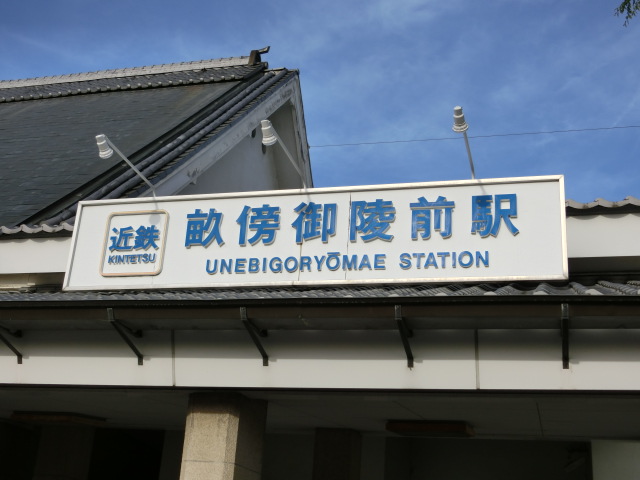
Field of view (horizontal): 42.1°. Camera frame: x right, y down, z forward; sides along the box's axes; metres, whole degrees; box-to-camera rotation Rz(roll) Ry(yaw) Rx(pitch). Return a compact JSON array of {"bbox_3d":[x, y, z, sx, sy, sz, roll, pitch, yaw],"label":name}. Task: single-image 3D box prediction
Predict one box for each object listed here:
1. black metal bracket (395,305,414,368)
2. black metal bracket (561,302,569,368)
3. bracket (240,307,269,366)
[{"bbox_3d":[0.491,0.563,4.788,0.037,0.265,0.457,-2,-20,16],"label":"black metal bracket"},{"bbox_3d":[1.341,0.533,4.539,0.037,0.265,0.457,-2,-20,16],"label":"black metal bracket"},{"bbox_3d":[-0.390,0.594,5.045,0.037,0.265,0.457,-2,-20,16],"label":"bracket"}]

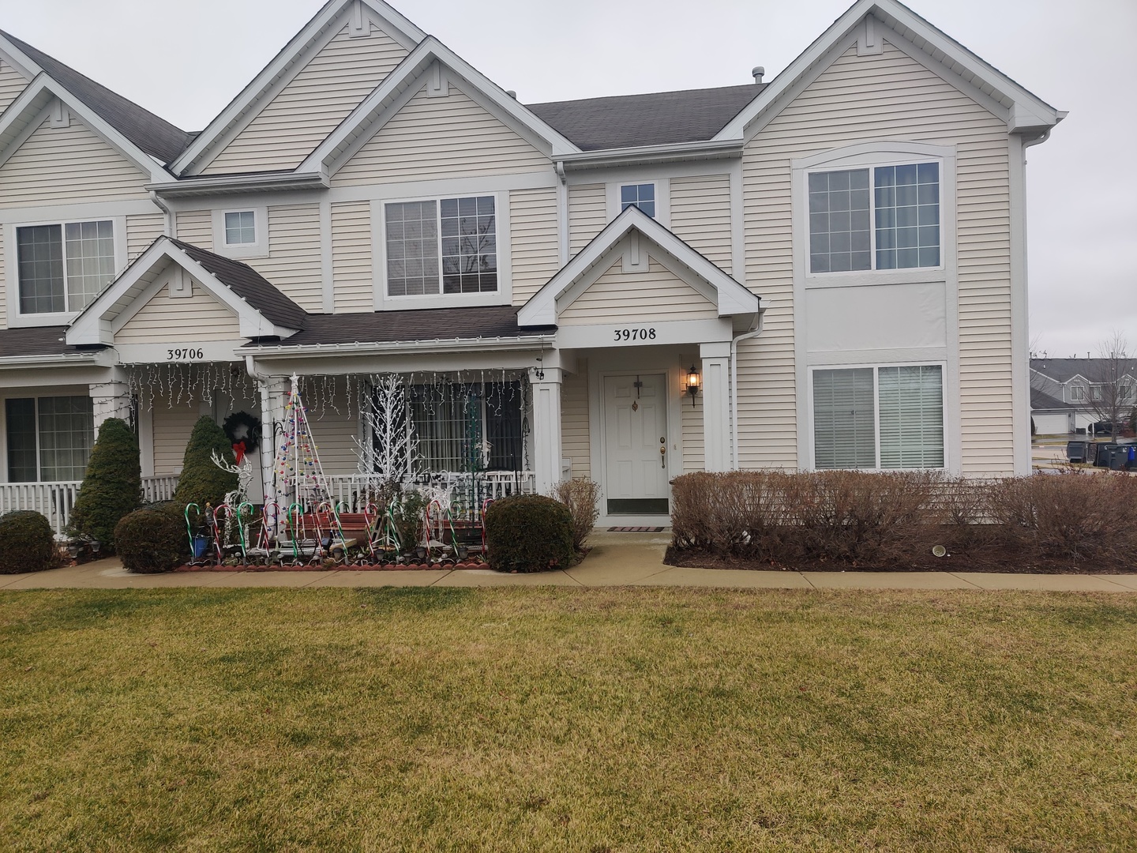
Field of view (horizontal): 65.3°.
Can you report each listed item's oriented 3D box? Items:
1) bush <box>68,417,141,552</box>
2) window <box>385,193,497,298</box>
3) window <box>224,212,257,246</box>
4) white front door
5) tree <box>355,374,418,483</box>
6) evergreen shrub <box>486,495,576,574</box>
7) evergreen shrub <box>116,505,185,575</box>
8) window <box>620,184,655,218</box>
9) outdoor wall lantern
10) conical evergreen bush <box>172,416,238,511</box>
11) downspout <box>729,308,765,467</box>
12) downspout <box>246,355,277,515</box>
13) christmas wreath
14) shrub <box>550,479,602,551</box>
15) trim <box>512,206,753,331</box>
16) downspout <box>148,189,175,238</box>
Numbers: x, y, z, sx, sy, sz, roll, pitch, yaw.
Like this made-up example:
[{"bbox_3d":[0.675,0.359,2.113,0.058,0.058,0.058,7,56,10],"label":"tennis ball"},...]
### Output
[{"bbox_3d":[-6.075,0.777,11.680,0.930,1.800,0.930,-1,1,10],"label":"bush"},{"bbox_3d":[-1.878,-2.656,13.159,1.770,1.450,0.100,-1,1,10],"label":"window"},{"bbox_3d":[-5.045,-3.046,13.638,0.530,0.530,0.090,-2,1,9],"label":"window"},{"bbox_3d":[0.976,0.261,12.735,0.920,2.040,0.090,-1,1,10],"label":"white front door"},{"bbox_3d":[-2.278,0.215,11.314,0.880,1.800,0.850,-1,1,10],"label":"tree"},{"bbox_3d":[-0.462,1.223,10.456,1.055,0.802,1.023,-2,1,9],"label":"evergreen shrub"},{"bbox_3d":[-5.222,1.382,11.107,0.845,0.750,0.845,-2,1,9],"label":"evergreen shrub"},{"bbox_3d":[0.995,-3.212,12.649,0.530,0.530,0.090,-1,1,10],"label":"window"},{"bbox_3d":[1.745,-0.586,12.444,0.220,0.580,0.250,-1,1,10],"label":"outdoor wall lantern"},{"bbox_3d":[-4.772,0.772,11.653,0.863,1.765,0.863,-2,1,9],"label":"conical evergreen bush"},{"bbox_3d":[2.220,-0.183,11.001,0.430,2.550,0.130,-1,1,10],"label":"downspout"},{"bbox_3d":[-4.049,0.198,11.825,0.160,2.300,0.280,-1,1,10],"label":"downspout"},{"bbox_3d":[-5.027,0.110,13.676,0.640,0.680,0.140,-2,1,9],"label":"christmas wreath"},{"bbox_3d":[0.073,1.102,10.945,0.679,0.878,0.659,-2,1,9],"label":"shrub"},{"bbox_3d":[0.837,-2.003,10.988,2.980,1.420,0.380,-2,1,9],"label":"trim"},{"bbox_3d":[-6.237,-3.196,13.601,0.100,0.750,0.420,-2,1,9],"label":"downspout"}]

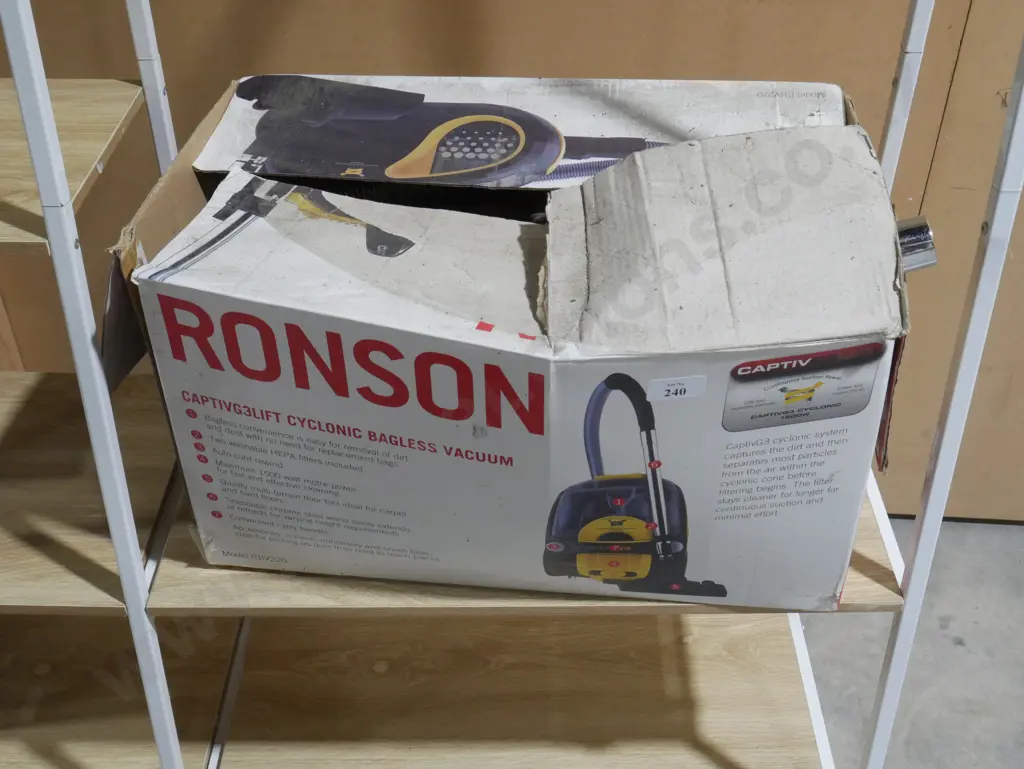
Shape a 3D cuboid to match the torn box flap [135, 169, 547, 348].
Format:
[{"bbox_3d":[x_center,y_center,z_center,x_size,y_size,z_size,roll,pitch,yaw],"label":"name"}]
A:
[{"bbox_3d":[-0.100,-0.094,0.856,0.297,0.028,0.177,10,37,10],"label":"torn box flap"}]

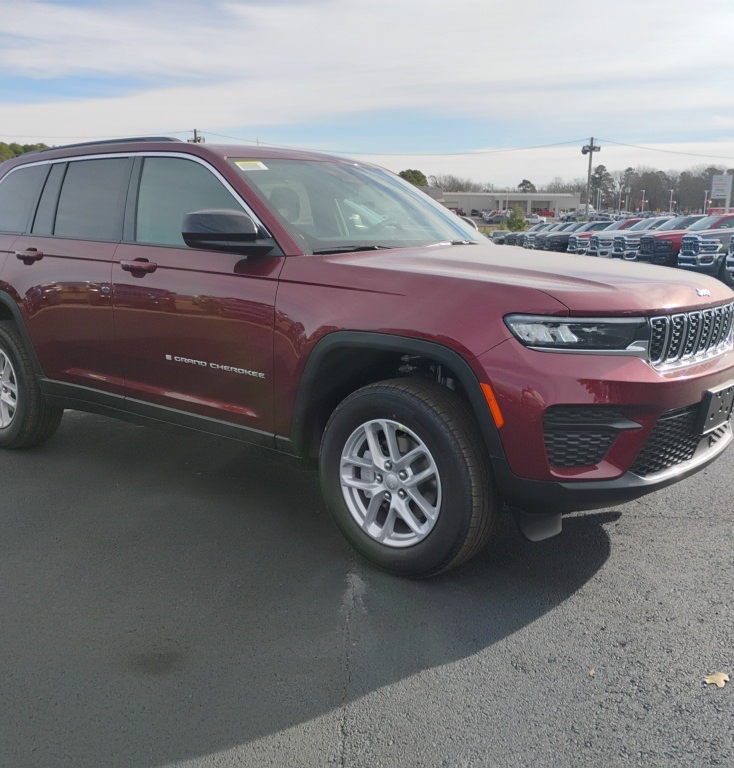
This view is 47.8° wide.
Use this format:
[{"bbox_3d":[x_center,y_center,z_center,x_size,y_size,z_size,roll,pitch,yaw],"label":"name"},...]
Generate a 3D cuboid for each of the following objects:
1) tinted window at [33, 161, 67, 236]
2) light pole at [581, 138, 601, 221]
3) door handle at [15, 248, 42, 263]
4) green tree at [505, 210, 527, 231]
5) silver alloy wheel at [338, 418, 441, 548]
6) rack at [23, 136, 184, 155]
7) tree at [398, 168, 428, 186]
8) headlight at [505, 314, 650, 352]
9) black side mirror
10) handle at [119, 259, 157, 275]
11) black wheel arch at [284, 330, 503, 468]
[{"bbox_3d":[-1.760,-1.037,4.621,0.220,0.420,0.060,9,-9,38],"label":"tinted window"},{"bbox_3d":[24.198,-21.949,90.000,2.100,9.600,0.900,4,10,14],"label":"light pole"},{"bbox_3d":[-1.866,-0.705,4.579,0.250,0.070,0.060,9,13,38],"label":"door handle"},{"bbox_3d":[19.854,-21.779,110.000,2.800,3.500,2.800,1,10,0],"label":"green tree"},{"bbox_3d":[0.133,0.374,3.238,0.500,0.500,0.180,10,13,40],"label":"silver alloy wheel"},{"bbox_3d":[-1.515,-1.317,4.618,1.500,0.070,0.060,9,13,38],"label":"rack"},{"bbox_3d":[11.107,-45.998,200.000,7.800,12.500,7.800,1,10,0],"label":"tree"},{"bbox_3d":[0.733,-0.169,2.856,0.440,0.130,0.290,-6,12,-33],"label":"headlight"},{"bbox_3d":[-0.584,-0.639,3.498,0.280,0.195,0.260,-7,13,-36],"label":"black side mirror"},{"bbox_3d":[-1.097,-0.567,3.981,0.255,0.070,0.060,9,13,38],"label":"handle"},{"bbox_3d":[0.107,0.084,3.152,1.050,0.570,0.180,9,13,38],"label":"black wheel arch"}]

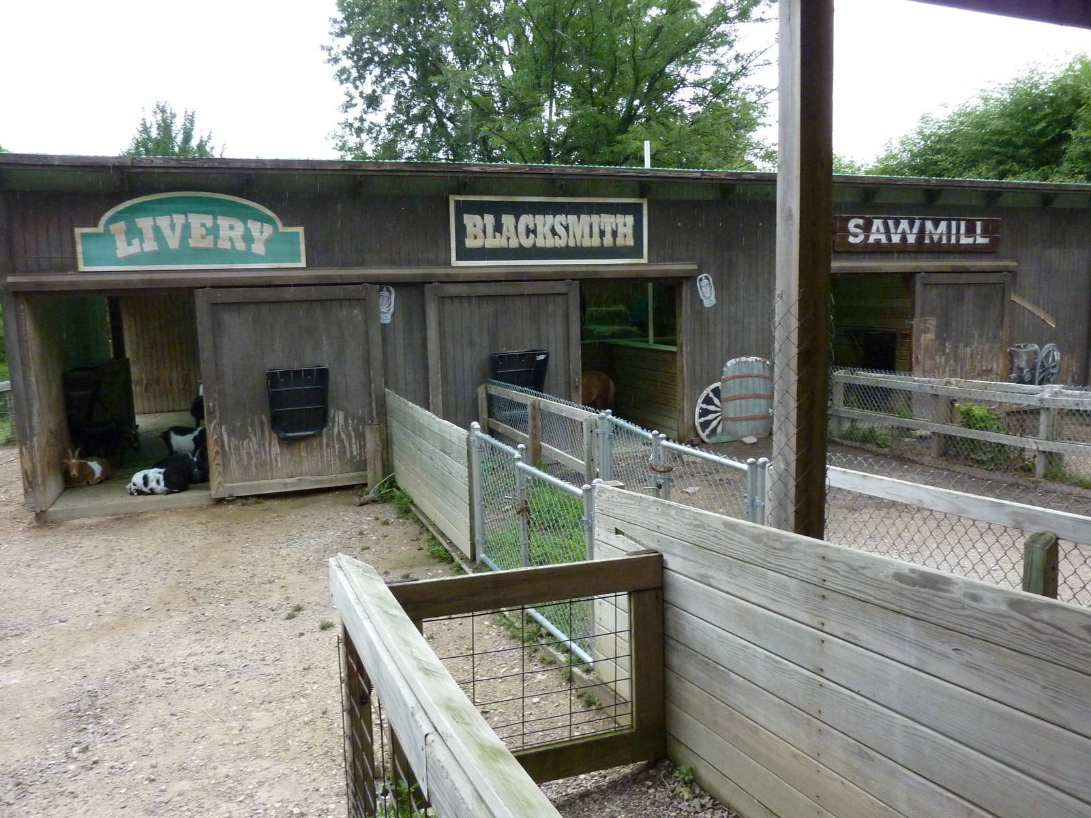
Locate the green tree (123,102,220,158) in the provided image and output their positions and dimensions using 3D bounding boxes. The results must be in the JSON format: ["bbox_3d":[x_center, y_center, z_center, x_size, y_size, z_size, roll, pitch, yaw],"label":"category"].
[{"bbox_3d":[-9.449,-4.172,20.618,4.600,7.337,4.400,-5,8,-19],"label":"green tree"}]

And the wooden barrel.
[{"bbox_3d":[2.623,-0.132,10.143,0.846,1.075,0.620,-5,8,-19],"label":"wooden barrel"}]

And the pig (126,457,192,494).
[{"bbox_3d":[-4.074,0.700,8.333,0.663,0.348,0.380,-5,8,-19],"label":"pig"}]

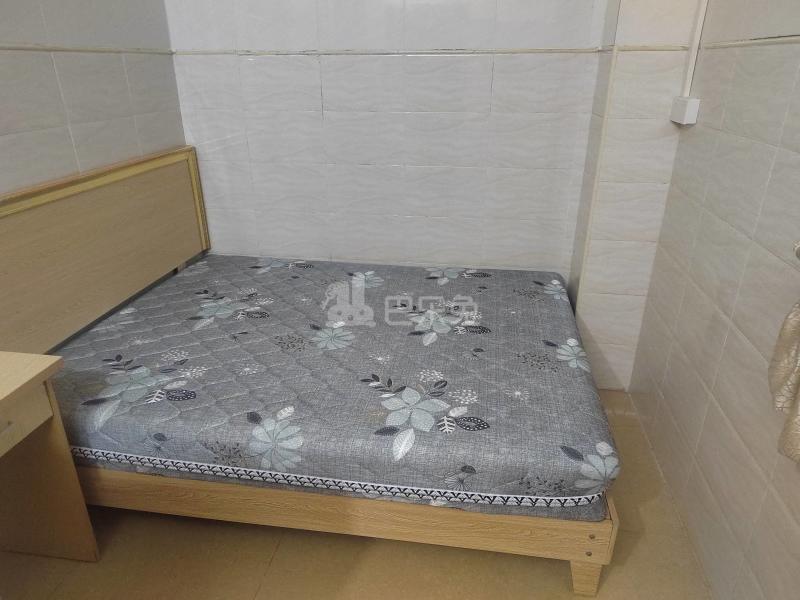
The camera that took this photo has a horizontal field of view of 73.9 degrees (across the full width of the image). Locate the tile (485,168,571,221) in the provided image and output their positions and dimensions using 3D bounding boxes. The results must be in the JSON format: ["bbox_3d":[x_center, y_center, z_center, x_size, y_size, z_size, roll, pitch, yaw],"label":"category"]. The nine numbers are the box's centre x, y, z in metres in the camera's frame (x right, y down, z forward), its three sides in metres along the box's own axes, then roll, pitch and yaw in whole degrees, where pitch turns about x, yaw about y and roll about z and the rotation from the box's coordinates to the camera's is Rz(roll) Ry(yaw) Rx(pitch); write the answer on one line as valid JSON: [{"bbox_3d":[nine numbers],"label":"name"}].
[{"bbox_3d":[0.618,-0.512,2.596,0.400,0.249,0.012,4,24,8],"label":"tile"}]

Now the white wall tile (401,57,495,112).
[{"bbox_3d":[0.219,-0.997,2.455,0.400,0.249,0.012,4,24,8],"label":"white wall tile"}]

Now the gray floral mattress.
[{"bbox_3d":[-0.243,0.192,2.265,1.933,0.228,1.441,3,24,8],"label":"gray floral mattress"}]

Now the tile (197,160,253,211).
[{"bbox_3d":[-0.940,-0.605,2.834,0.331,0.256,0.010,3,24,8],"label":"tile"}]

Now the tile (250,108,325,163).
[{"bbox_3d":[-0.574,-0.816,2.673,0.400,0.249,0.012,4,24,8],"label":"tile"}]

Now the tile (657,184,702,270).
[{"bbox_3d":[1.105,-0.291,2.103,0.010,0.256,0.396,4,24,9],"label":"tile"}]

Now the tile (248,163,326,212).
[{"bbox_3d":[-0.576,-0.584,2.786,0.405,0.256,0.010,3,24,8],"label":"tile"}]

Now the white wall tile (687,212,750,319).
[{"bbox_3d":[1.040,-0.133,1.741,0.010,0.256,0.405,4,24,9],"label":"white wall tile"}]

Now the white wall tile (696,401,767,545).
[{"bbox_3d":[0.965,0.487,1.556,0.012,0.249,0.400,4,24,8],"label":"white wall tile"}]

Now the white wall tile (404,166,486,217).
[{"bbox_3d":[0.221,-0.537,2.655,0.400,0.249,0.012,4,24,8],"label":"white wall tile"}]

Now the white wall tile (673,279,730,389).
[{"bbox_3d":[1.041,0.102,1.843,0.010,0.256,0.405,4,24,9],"label":"white wall tile"}]

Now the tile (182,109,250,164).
[{"bbox_3d":[-0.933,-0.829,2.700,0.339,0.249,0.010,3,24,8],"label":"tile"}]

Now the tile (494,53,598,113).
[{"bbox_3d":[0.639,-0.986,2.419,0.430,0.256,0.010,3,24,8],"label":"tile"}]

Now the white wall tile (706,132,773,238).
[{"bbox_3d":[1.016,-0.357,1.596,0.010,0.249,0.384,3,24,8],"label":"white wall tile"}]

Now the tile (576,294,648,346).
[{"bbox_3d":[0.966,0.086,2.443,0.282,0.249,0.010,3,24,8],"label":"tile"}]

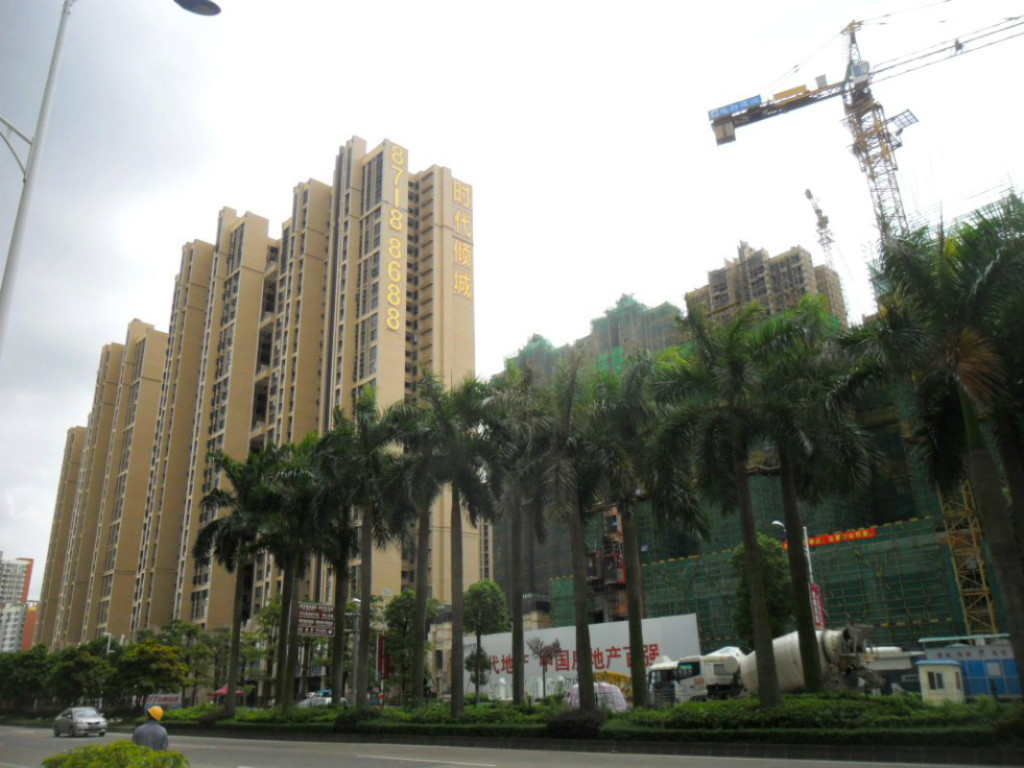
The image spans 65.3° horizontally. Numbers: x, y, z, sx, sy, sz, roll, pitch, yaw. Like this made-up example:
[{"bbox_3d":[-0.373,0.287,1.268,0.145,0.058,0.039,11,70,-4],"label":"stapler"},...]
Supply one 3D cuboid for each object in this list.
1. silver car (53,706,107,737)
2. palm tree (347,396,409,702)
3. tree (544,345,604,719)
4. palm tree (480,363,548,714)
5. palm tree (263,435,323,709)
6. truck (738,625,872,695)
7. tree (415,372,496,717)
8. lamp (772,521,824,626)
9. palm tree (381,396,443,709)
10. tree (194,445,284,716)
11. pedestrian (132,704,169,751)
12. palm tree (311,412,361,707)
[{"bbox_3d":[-22.459,17.569,41.740,1.780,1.460,4.600,14,-26,-36],"label":"silver car"},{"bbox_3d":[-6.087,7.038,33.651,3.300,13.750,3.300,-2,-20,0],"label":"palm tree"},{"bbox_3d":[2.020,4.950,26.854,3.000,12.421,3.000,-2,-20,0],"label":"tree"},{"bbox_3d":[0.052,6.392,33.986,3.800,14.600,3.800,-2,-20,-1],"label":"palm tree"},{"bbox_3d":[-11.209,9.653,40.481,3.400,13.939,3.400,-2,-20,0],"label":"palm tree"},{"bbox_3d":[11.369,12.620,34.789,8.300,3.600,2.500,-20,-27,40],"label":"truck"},{"bbox_3d":[-2.177,6.127,31.339,4.000,13.400,4.000,-2,-20,-1],"label":"tree"},{"bbox_3d":[13.565,10.764,38.186,2.000,9.100,0.900,10,-23,-30],"label":"lamp"},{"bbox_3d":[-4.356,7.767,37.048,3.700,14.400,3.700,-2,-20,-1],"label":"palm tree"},{"bbox_3d":[-13.604,9.848,39.949,4.200,13.342,4.200,-2,-20,0],"label":"tree"},{"bbox_3d":[-5.025,5.363,10.995,0.520,1.740,0.320,10,-24,-29],"label":"pedestrian"},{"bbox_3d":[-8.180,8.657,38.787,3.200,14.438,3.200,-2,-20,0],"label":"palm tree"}]

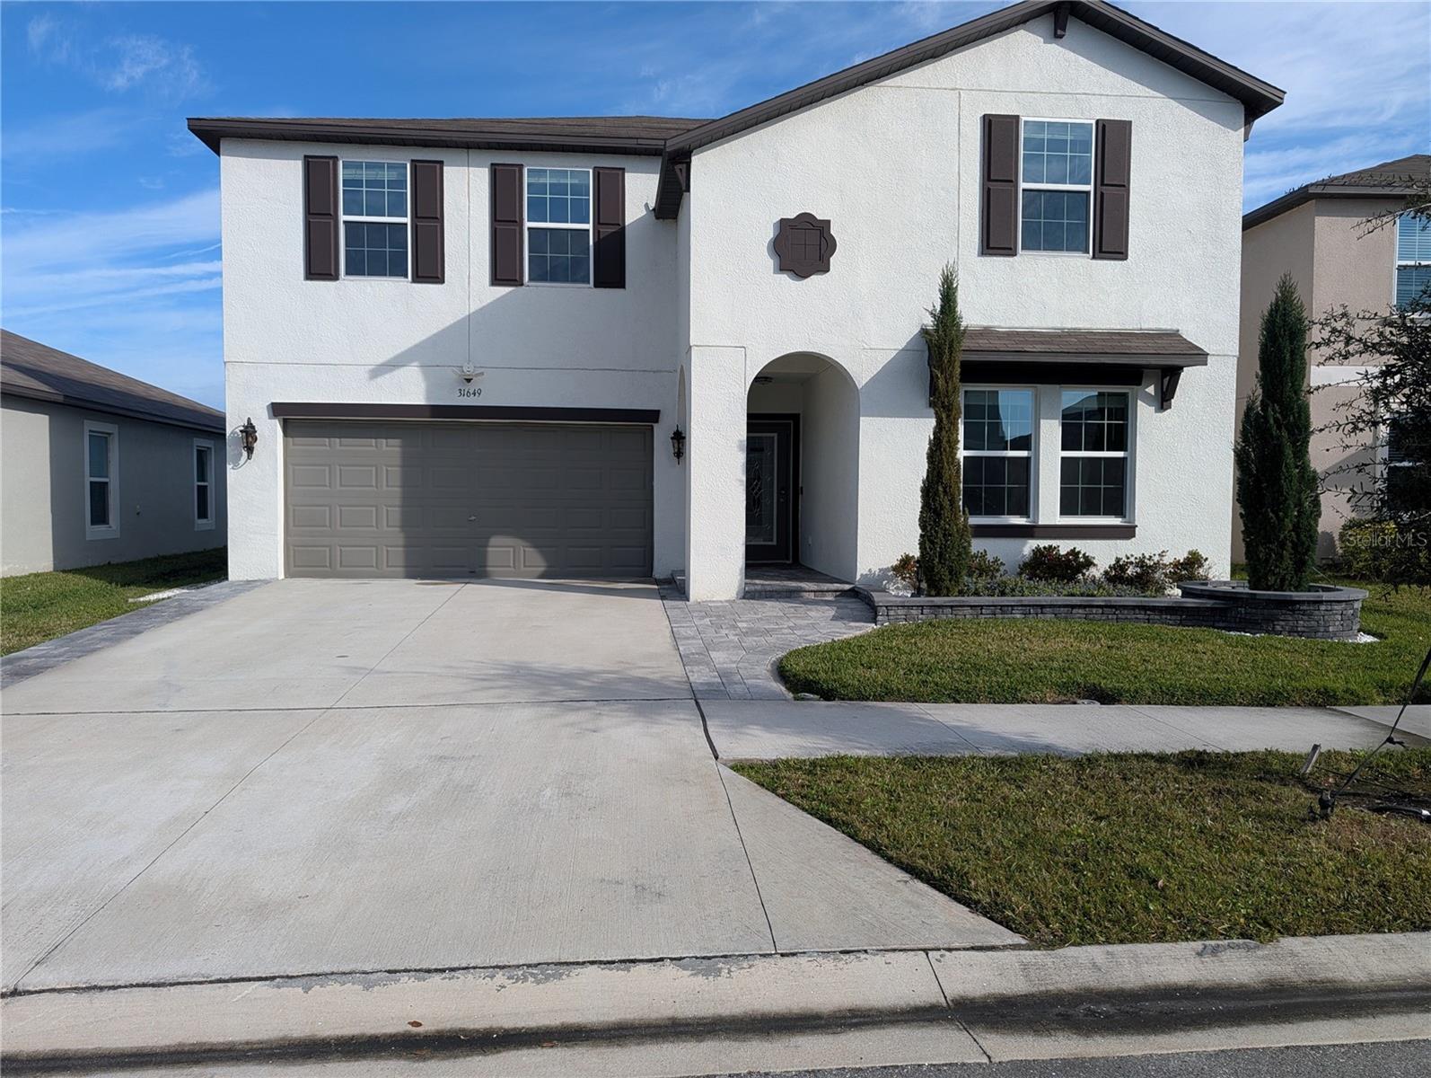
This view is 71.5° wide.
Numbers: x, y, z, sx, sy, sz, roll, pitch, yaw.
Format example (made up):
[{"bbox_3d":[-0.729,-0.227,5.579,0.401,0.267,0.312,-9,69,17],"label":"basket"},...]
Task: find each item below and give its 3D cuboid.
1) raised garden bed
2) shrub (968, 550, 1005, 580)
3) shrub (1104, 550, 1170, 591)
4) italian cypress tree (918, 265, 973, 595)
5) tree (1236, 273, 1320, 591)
[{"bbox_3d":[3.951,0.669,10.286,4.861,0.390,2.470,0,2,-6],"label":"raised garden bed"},{"bbox_3d":[2.990,0.334,11.115,0.454,0.425,0.415,0,2,-6],"label":"shrub"},{"bbox_3d":[4.756,0.358,11.231,0.711,0.445,0.573,0,2,-6],"label":"shrub"},{"bbox_3d":[2.382,-1.093,10.194,0.494,3.409,0.474,0,2,-6],"label":"italian cypress tree"},{"bbox_3d":[5.646,-1.037,9.951,0.731,3.211,0.692,0,2,-6],"label":"tree"}]

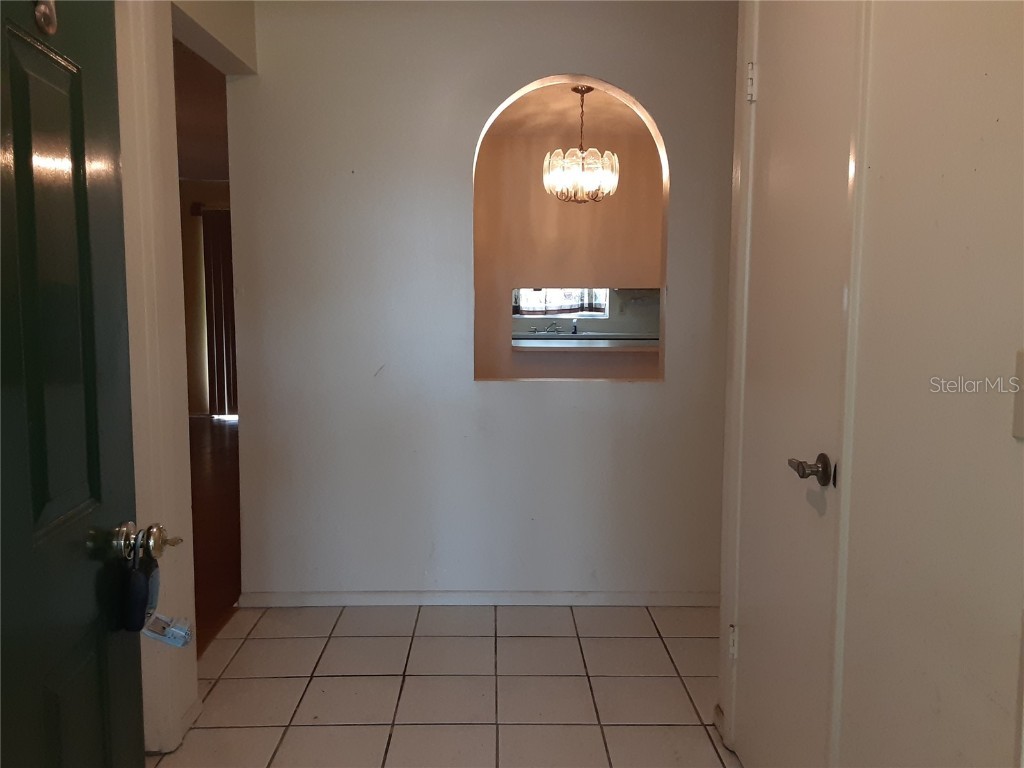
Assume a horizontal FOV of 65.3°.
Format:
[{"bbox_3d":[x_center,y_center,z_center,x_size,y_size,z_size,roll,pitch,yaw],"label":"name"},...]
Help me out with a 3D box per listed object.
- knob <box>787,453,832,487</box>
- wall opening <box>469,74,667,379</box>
[{"bbox_3d":[0.610,0.172,1.653,0.056,0.066,0.118,0,6,-1],"label":"knob"},{"bbox_3d":[0.234,-0.614,3.220,0.771,1.198,0.115,0,6,-1],"label":"wall opening"}]

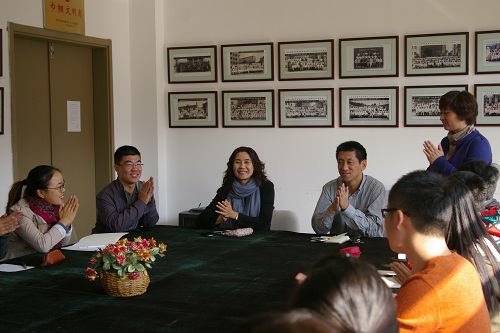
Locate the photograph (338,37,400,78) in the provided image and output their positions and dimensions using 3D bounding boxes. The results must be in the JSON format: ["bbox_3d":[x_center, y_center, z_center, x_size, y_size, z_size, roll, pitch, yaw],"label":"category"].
[{"bbox_3d":[1.073,-0.983,6.517,0.541,0.360,0.025,1,5,21],"label":"photograph"}]

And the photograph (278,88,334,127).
[{"bbox_3d":[0.527,-0.547,6.768,0.541,0.360,0.025,1,5,21],"label":"photograph"}]

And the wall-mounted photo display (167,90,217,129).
[{"bbox_3d":[-0.569,-0.562,7.205,0.543,0.359,0.025,1,5,22],"label":"wall-mounted photo display"}]

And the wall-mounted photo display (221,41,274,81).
[{"bbox_3d":[-0.027,-0.998,6.946,0.543,0.359,0.025,1,5,22],"label":"wall-mounted photo display"}]

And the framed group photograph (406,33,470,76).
[{"bbox_3d":[1.626,-0.975,6.300,0.541,0.360,0.025,1,5,21],"label":"framed group photograph"}]

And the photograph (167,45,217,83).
[{"bbox_3d":[-0.577,-1.007,7.171,0.543,0.359,0.025,1,5,22],"label":"photograph"}]

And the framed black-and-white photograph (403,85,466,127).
[{"bbox_3d":[1.623,-0.523,6.307,0.543,0.359,0.025,1,5,22],"label":"framed black-and-white photograph"}]

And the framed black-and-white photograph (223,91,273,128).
[{"bbox_3d":[-0.016,-0.556,6.982,0.541,0.360,0.025,1,5,21],"label":"framed black-and-white photograph"}]

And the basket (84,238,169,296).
[{"bbox_3d":[-0.499,0.393,2.875,0.310,0.205,0.250,-2,4,-10],"label":"basket"}]

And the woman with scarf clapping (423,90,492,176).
[{"bbox_3d":[1.262,0.337,4.391,0.430,1.590,0.470,-3,5,-23],"label":"woman with scarf clapping"}]

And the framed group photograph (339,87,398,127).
[{"bbox_3d":[1.074,-0.532,6.532,0.543,0.359,0.025,1,5,22],"label":"framed group photograph"}]

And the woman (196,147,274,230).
[{"bbox_3d":[-0.080,0.489,4.429,0.500,1.200,0.680,0,4,13],"label":"woman"}]

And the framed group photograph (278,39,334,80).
[{"bbox_3d":[0.523,-0.990,6.733,0.541,0.360,0.025,1,5,21],"label":"framed group photograph"}]

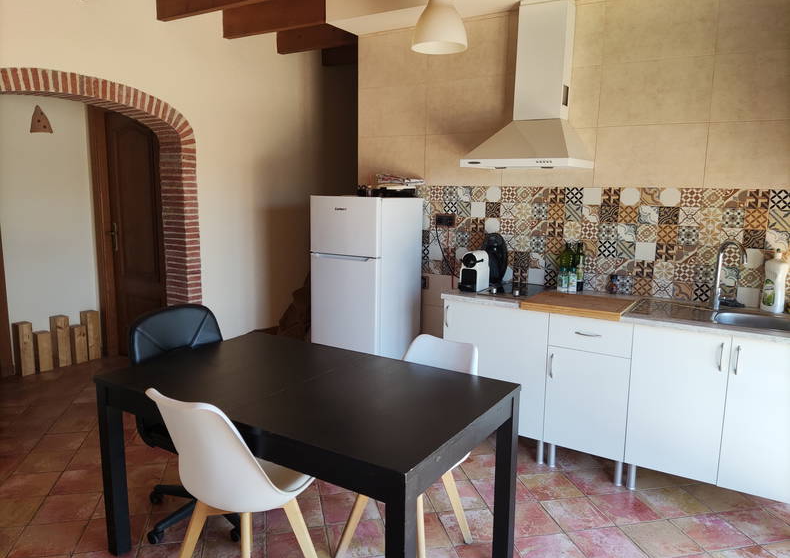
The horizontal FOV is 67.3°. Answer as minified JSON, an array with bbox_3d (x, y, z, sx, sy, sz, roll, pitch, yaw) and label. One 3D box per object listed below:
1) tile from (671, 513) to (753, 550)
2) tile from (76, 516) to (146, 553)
[{"bbox_3d":[1.384,1.106,2.582,0.247,0.012,0.247,-2,10,-12],"label":"tile"},{"bbox_3d":[-1.202,1.094,2.537,0.247,0.012,0.247,-2,10,-12],"label":"tile"}]

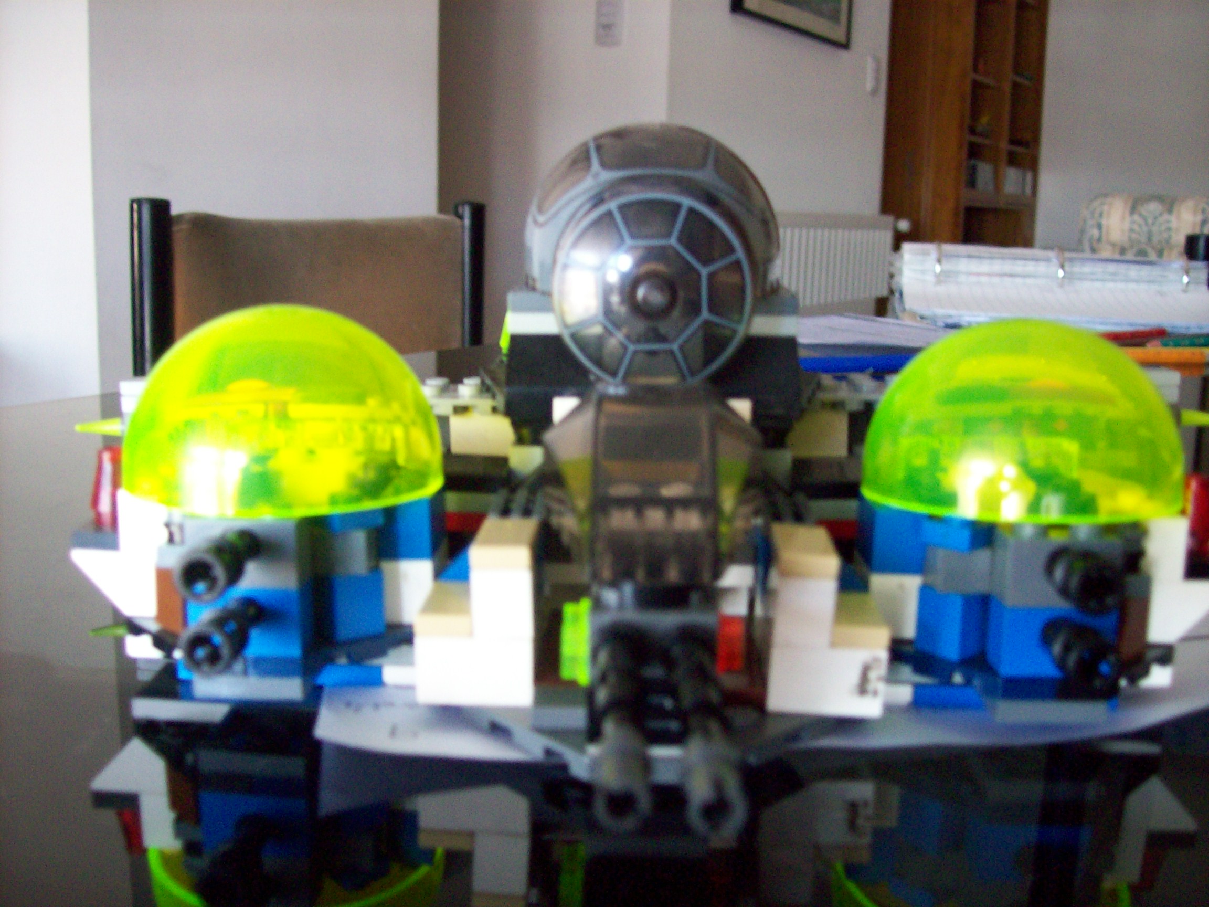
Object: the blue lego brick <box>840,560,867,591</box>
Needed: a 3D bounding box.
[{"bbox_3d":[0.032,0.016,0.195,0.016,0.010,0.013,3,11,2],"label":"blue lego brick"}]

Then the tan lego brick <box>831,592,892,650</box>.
[{"bbox_3d":[0.035,0.023,0.175,0.008,0.003,0.016,1,10,1],"label":"tan lego brick"}]

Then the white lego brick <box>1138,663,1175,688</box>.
[{"bbox_3d":[0.075,0.030,0.180,0.008,0.003,0.011,1,10,1],"label":"white lego brick"}]

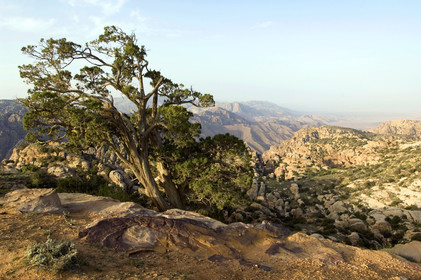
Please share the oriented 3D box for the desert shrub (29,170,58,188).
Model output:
[{"bbox_3d":[-7.188,1.711,14.000,1.200,0.850,1.100,-2,5,-27],"label":"desert shrub"}]

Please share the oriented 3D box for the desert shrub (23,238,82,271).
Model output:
[{"bbox_3d":[-1.727,1.260,3.600,0.600,0.300,0.500,-2,5,-26],"label":"desert shrub"}]

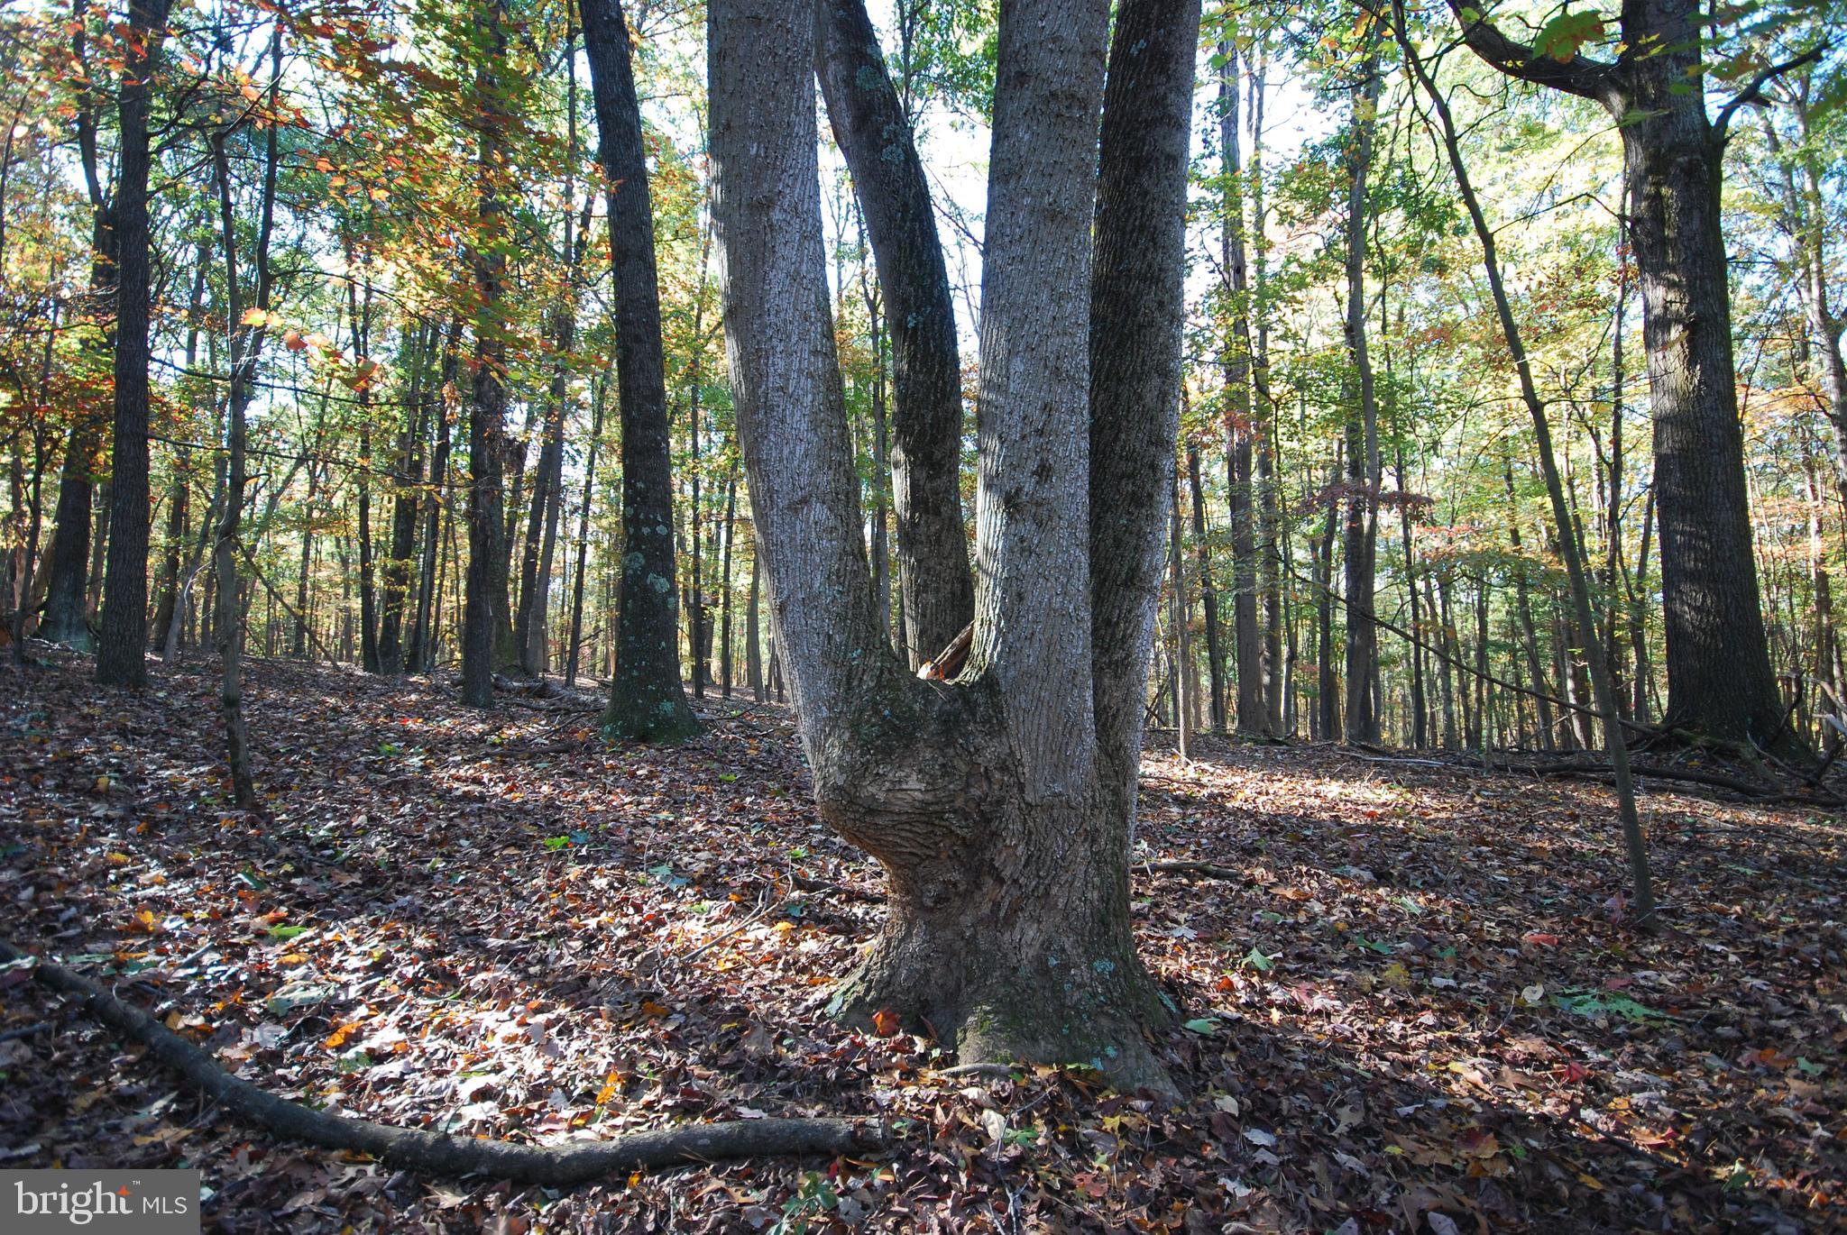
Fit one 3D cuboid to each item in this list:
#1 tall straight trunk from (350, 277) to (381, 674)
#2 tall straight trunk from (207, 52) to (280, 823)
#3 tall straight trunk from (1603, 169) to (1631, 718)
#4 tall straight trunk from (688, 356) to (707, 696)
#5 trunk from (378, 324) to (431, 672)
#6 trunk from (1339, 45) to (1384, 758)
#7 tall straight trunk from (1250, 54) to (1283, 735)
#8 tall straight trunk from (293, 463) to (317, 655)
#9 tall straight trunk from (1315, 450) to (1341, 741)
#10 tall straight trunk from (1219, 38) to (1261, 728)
[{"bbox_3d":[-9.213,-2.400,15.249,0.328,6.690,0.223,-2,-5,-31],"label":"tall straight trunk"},{"bbox_3d":[-4.250,-1.267,5.782,0.402,4.873,0.210,0,-5,-36],"label":"tall straight trunk"},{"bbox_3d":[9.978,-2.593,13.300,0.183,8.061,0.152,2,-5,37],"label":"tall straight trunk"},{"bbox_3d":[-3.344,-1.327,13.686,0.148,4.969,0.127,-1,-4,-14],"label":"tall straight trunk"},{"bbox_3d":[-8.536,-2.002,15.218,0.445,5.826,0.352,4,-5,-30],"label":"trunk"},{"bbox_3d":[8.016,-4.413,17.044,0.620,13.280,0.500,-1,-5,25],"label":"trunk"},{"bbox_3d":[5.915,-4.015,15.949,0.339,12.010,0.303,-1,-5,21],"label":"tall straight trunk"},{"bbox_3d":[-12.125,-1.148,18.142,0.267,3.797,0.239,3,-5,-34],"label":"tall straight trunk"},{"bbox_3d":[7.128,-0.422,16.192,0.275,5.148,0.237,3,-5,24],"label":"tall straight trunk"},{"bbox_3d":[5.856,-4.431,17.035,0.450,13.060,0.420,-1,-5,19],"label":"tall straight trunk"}]

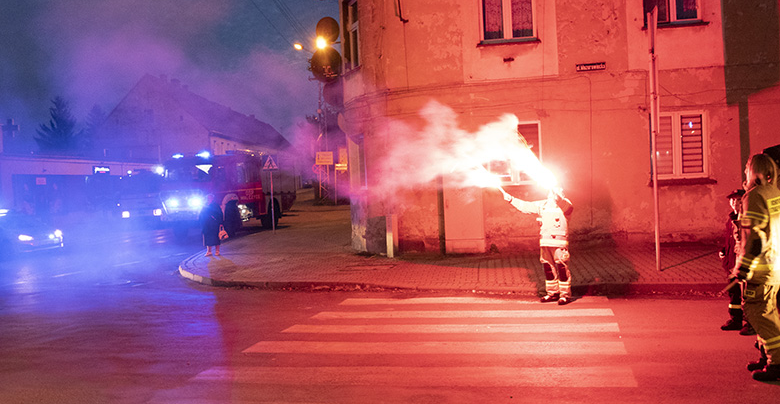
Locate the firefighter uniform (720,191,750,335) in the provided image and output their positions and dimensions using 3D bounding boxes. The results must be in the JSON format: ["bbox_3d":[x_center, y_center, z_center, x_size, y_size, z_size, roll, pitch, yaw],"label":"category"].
[{"bbox_3d":[4.189,0.649,7.522,0.440,1.640,0.470,-3,2,-28],"label":"firefighter uniform"}]

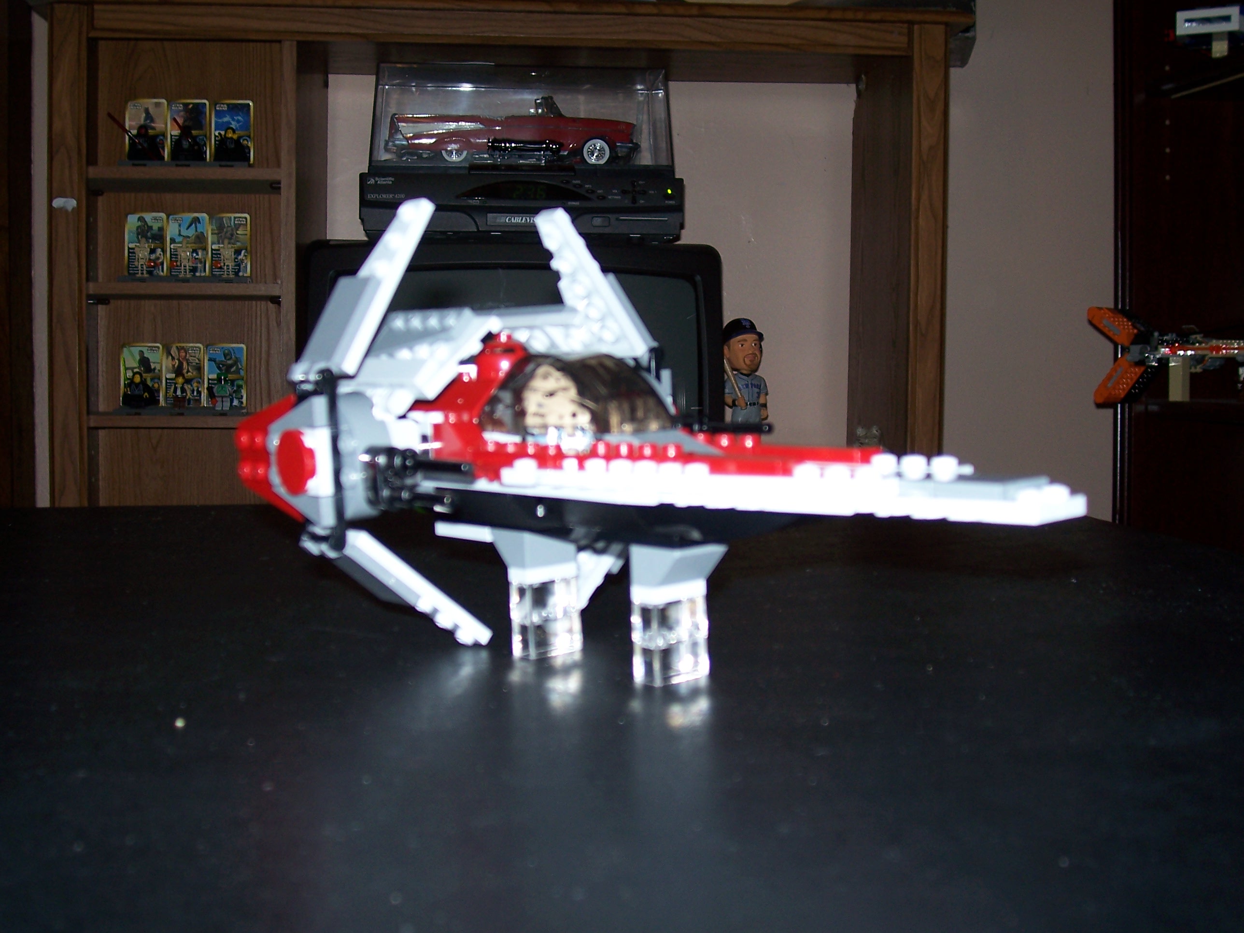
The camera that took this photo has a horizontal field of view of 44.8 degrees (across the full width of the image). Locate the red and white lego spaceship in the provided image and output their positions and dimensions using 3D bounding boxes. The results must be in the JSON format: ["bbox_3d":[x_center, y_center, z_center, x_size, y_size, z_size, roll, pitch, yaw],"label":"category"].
[{"bbox_3d":[0.009,-0.009,0.348,0.114,0.117,0.216,-5,5,-40],"label":"red and white lego spaceship"}]

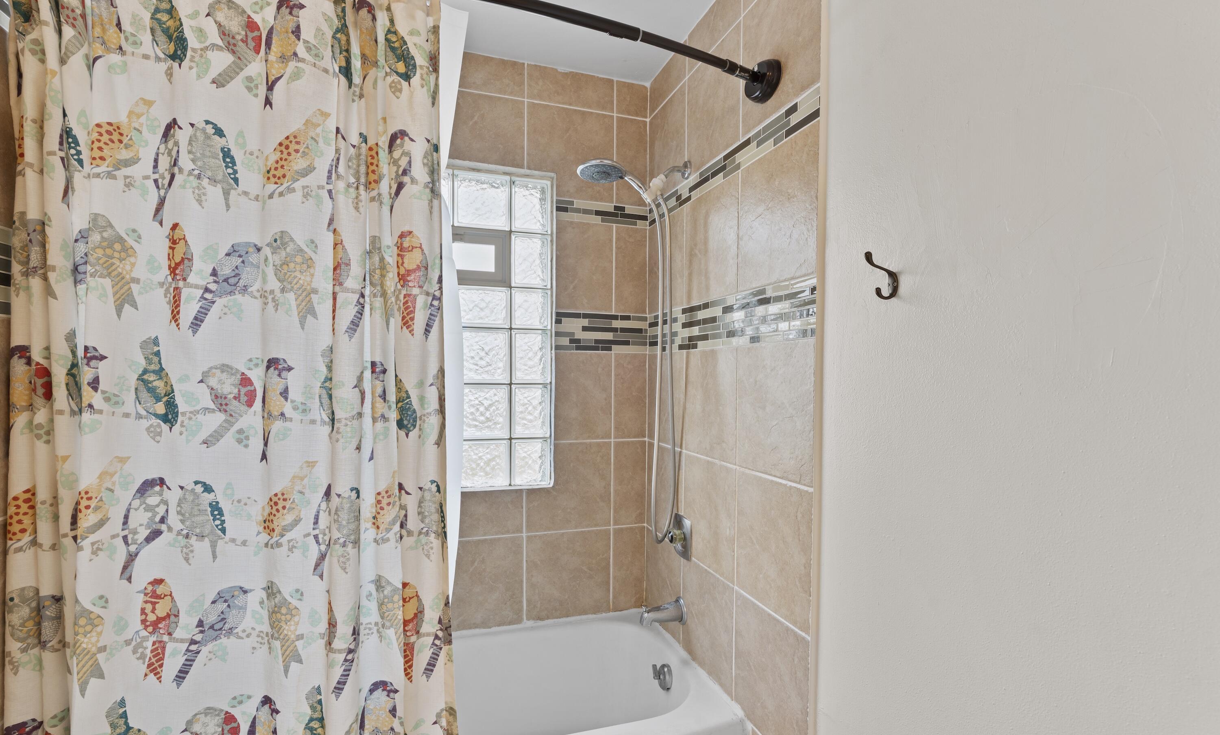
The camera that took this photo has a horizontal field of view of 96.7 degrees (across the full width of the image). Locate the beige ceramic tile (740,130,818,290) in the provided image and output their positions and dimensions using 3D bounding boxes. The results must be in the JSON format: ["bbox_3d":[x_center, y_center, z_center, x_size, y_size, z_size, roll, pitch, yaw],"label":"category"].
[{"bbox_3d":[0.419,-0.379,1.363,0.015,0.338,0.317,1,-1,-18],"label":"beige ceramic tile"}]

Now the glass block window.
[{"bbox_3d":[-0.570,-0.143,1.950,0.718,1.162,0.090,1,0,-19],"label":"glass block window"}]

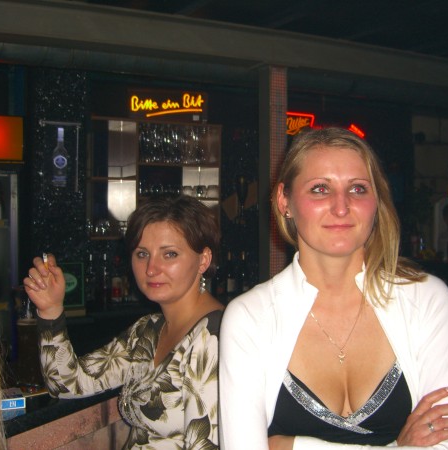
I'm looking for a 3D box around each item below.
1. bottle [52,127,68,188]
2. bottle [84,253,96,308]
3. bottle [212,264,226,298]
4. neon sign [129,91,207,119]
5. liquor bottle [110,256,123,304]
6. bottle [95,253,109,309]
[{"bbox_3d":[-0.938,-0.386,3.780,0.082,0.342,0.080,0,0,-22],"label":"bottle"},{"bbox_3d":[-0.770,0.323,3.800,0.074,0.310,0.074,0,0,-22],"label":"bottle"},{"bbox_3d":[-0.028,0.347,4.080,0.078,0.240,0.078,0,0,-22],"label":"bottle"},{"bbox_3d":[-0.353,-0.752,4.120,0.500,0.170,0.050,0,0,-22],"label":"neon sign"},{"bbox_3d":[-0.640,0.320,3.920,0.071,0.278,0.071,0,0,-22],"label":"liquor bottle"},{"bbox_3d":[-0.707,0.323,3.800,0.076,0.310,0.076,0,0,-22],"label":"bottle"}]

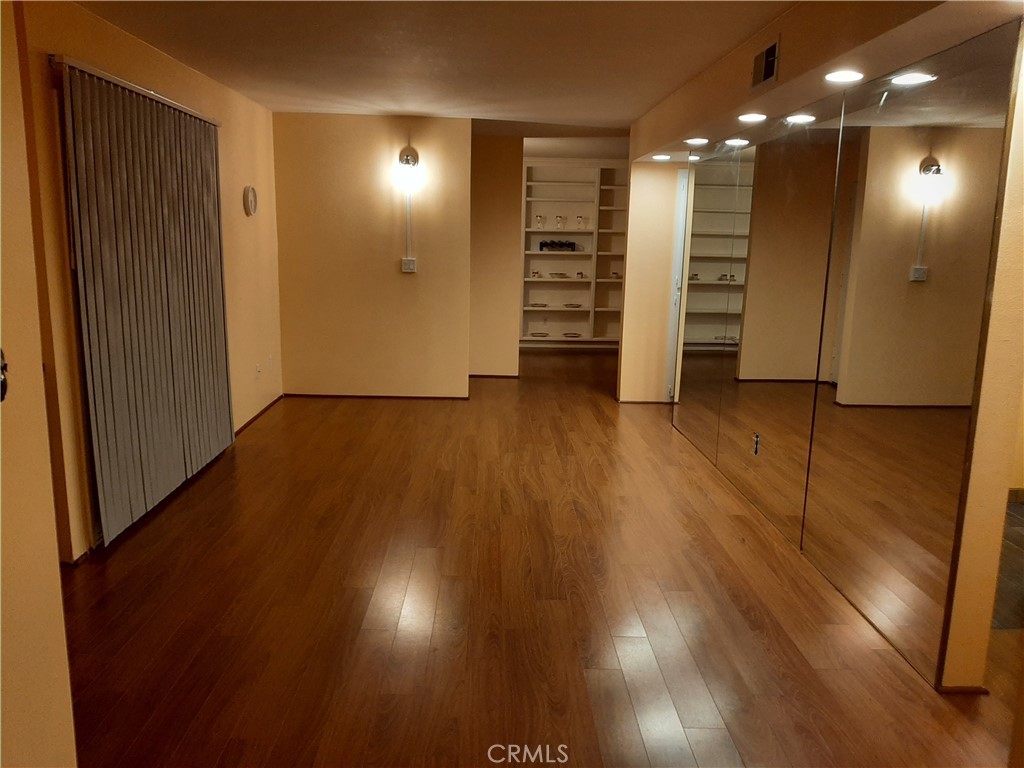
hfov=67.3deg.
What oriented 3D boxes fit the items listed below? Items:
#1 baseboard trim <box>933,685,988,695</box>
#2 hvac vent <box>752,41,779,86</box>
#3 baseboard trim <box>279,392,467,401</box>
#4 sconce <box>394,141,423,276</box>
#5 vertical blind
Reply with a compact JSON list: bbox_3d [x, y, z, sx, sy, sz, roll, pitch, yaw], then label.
[{"bbox_3d":[1.519,1.030,2.591,0.170,0.022,0.020,1,11,-2],"label":"baseboard trim"},{"bbox_3d":[1.145,-1.457,3.519,0.020,0.165,0.310,1,11,-2],"label":"hvac vent"},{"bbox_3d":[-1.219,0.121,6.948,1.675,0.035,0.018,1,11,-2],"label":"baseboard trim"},{"bbox_3d":[-0.873,-1.490,6.559,0.220,1.070,0.170,1,11,-2],"label":"sconce"},{"bbox_3d":[-1.882,-0.471,4.244,0.085,2.100,1.860,1,11,-2],"label":"vertical blind"}]

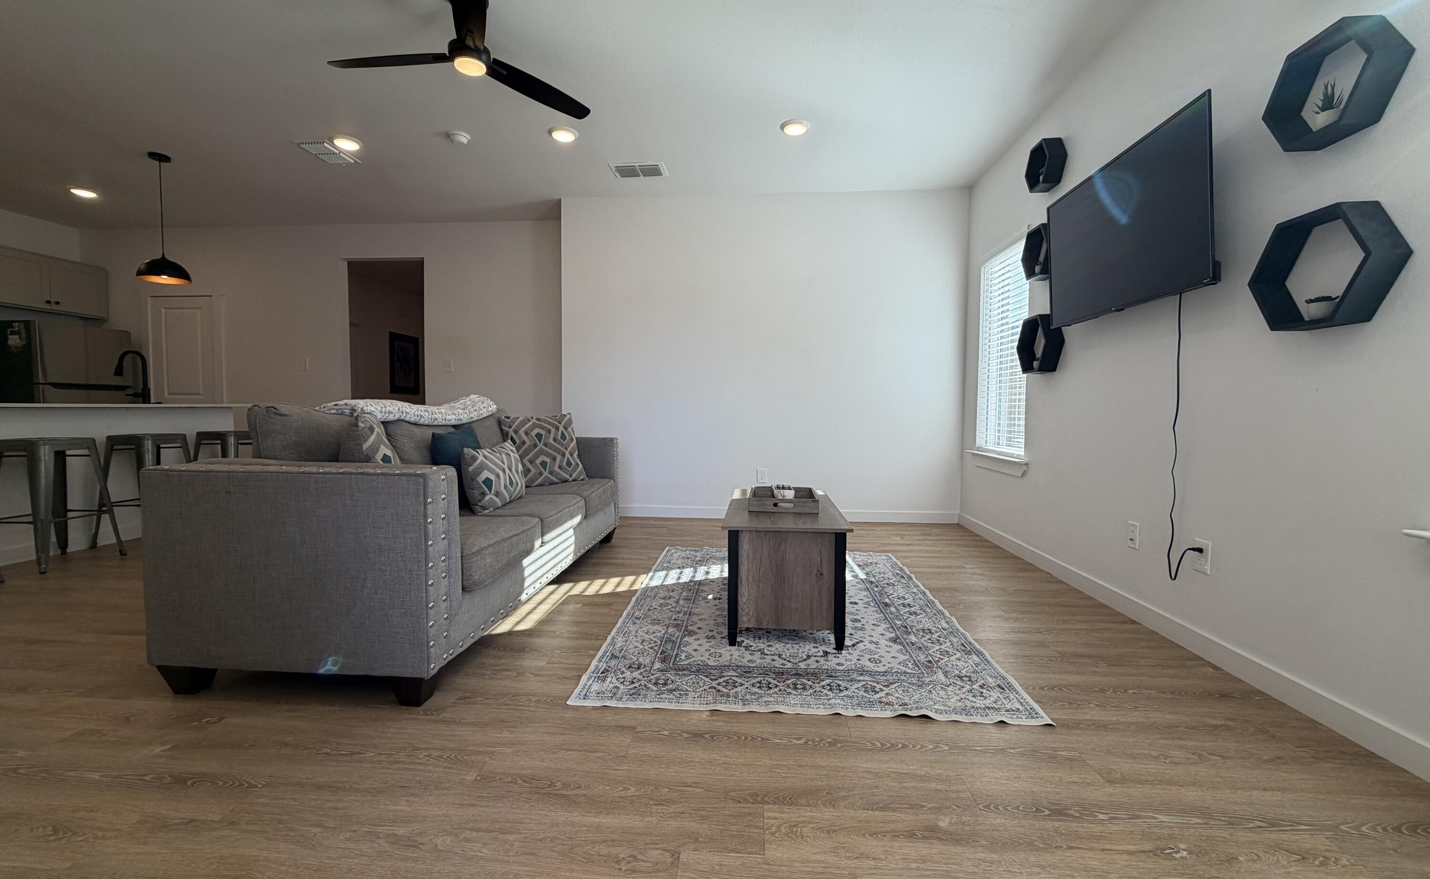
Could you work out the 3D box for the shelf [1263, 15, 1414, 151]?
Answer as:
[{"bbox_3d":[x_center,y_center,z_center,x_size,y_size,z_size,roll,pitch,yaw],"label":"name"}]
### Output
[{"bbox_3d":[1.771,-1.008,1.661,0.102,0.285,0.331,1,3,4],"label":"shelf"}]

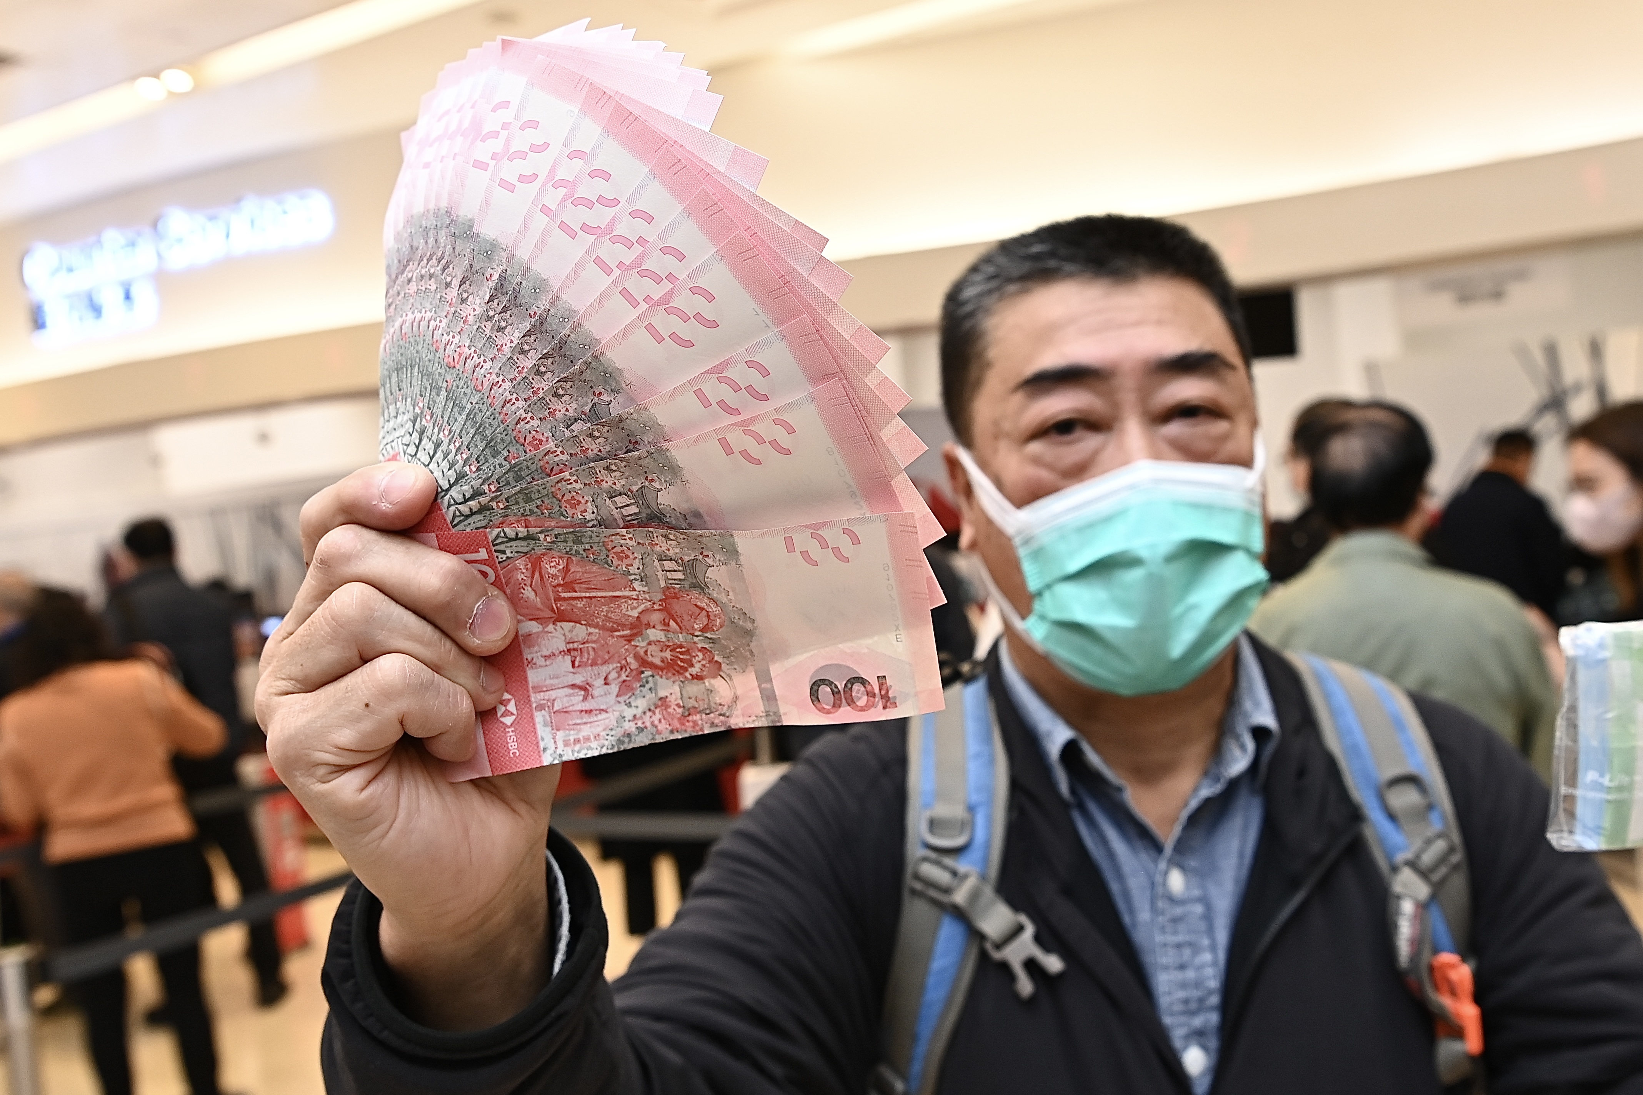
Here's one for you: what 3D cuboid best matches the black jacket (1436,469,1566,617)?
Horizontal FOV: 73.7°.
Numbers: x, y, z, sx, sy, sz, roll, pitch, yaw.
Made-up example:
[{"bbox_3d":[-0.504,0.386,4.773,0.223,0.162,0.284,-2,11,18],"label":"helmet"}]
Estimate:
[{"bbox_3d":[2.632,0.053,4.217,0.520,0.700,0.340,-3,3,37],"label":"black jacket"}]

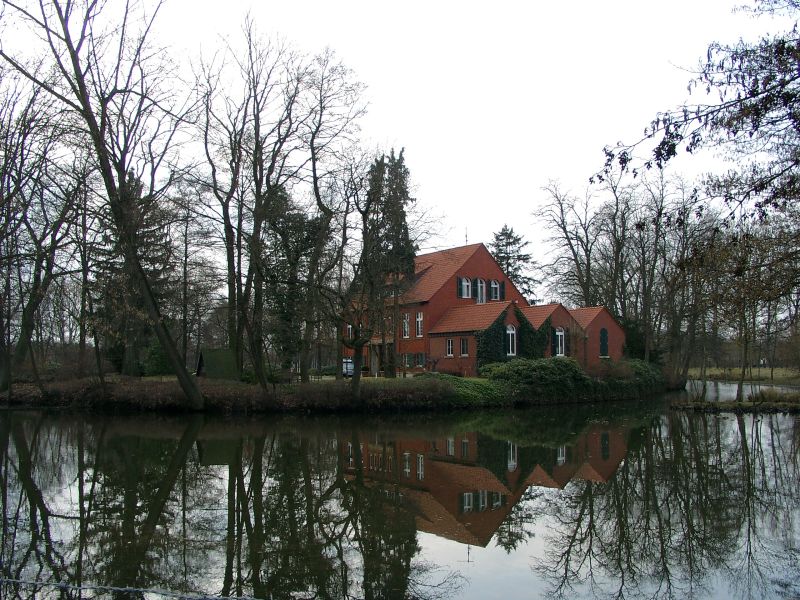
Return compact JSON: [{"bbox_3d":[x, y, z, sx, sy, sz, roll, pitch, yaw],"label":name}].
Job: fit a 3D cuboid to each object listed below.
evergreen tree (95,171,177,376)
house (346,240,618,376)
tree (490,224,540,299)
[{"bbox_3d":[-25.178,-2.618,74.520,7.730,19.660,7.730,0,-5,0],"label":"evergreen tree"},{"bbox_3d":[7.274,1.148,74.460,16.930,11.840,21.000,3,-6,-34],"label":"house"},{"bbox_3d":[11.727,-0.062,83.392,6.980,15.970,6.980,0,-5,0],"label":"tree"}]

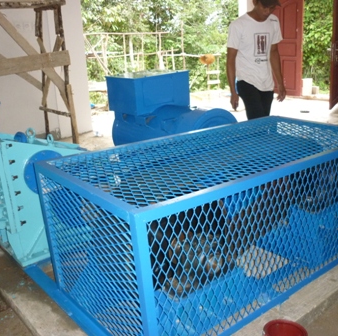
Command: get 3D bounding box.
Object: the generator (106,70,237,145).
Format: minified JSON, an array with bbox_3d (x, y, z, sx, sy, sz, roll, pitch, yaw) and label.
[{"bbox_3d":[0.036,-0.366,3.583,0.610,0.814,1.102,-15,19,-35],"label":"generator"}]

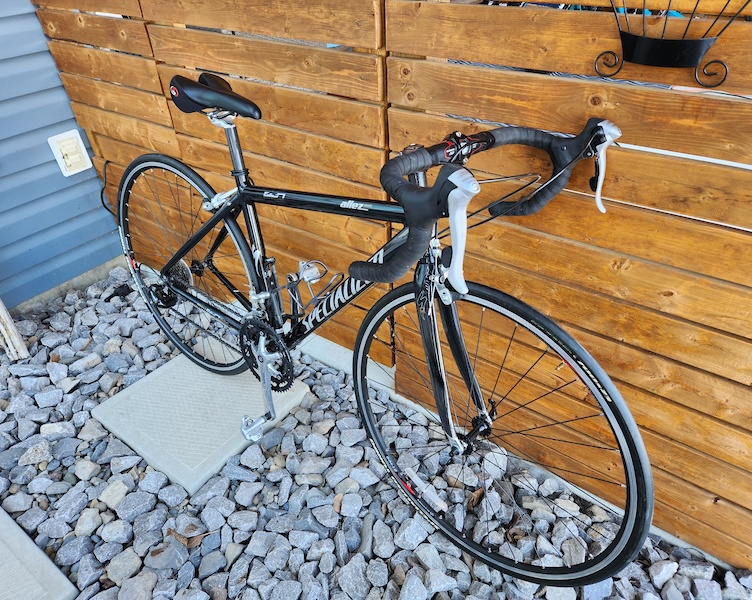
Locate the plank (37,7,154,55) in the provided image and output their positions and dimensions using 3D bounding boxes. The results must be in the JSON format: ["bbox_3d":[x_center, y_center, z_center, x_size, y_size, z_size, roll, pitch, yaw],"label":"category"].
[{"bbox_3d":[-0.896,-0.853,1.688,0.626,0.090,0.020,22,43,30],"label":"plank"}]

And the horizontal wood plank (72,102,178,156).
[{"bbox_3d":[-0.877,-0.603,1.865,0.619,0.095,0.020,22,43,30],"label":"horizontal wood plank"}]

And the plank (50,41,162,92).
[{"bbox_3d":[-0.890,-0.769,1.748,0.626,0.094,0.020,22,43,30],"label":"plank"}]

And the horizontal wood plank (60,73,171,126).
[{"bbox_3d":[-0.883,-0.686,1.806,0.627,0.094,0.020,22,43,30],"label":"horizontal wood plank"}]

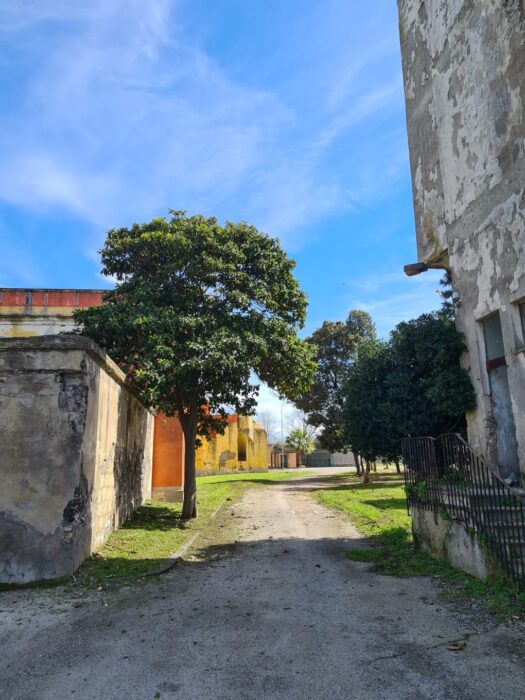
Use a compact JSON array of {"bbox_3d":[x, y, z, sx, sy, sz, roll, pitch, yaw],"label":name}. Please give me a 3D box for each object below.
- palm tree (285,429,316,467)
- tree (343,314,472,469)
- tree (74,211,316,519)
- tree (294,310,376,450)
[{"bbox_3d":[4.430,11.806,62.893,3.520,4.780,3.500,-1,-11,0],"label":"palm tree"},{"bbox_3d":[4.744,1.707,16.981,4.320,6.170,4.400,-1,-11,0],"label":"tree"},{"bbox_3d":[-1.712,0.156,13.435,6.040,8.020,5.700,-1,-11,0],"label":"tree"},{"bbox_3d":[5.183,2.877,36.122,5.540,11.570,5.600,-1,-11,0],"label":"tree"}]

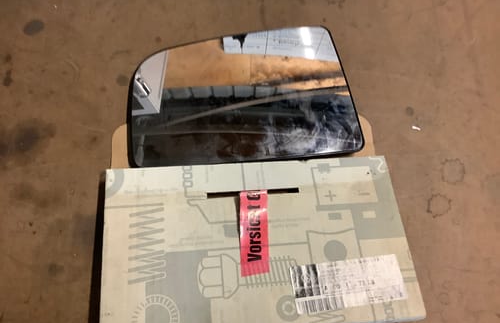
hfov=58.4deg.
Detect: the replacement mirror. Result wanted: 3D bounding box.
[{"bbox_3d":[-0.008,-0.067,0.448,0.221,0.020,0.157,-4,65,-8],"label":"replacement mirror"}]

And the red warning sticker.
[{"bbox_3d":[0.004,0.057,0.366,0.023,0.004,0.074,1,64,-5],"label":"red warning sticker"}]

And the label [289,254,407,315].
[{"bbox_3d":[0.079,0.097,0.357,0.090,0.002,0.037,-5,65,-8],"label":"label"}]

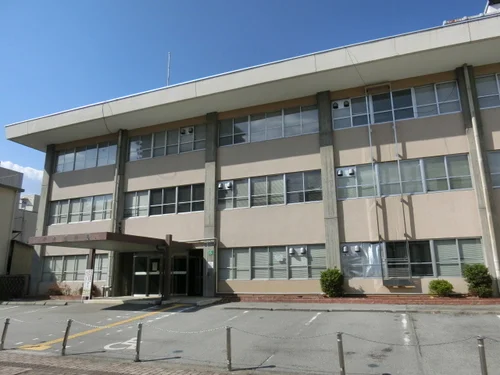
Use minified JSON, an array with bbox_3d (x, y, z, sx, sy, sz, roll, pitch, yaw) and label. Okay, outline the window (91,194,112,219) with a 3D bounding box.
[{"bbox_3d":[-8.930,1.238,21.886,1.569,1.524,0.150,-6,-15,21],"label":"window"}]

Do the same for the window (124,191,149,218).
[{"bbox_3d":[-6.473,0.982,20.709,1.754,1.510,0.130,-6,-15,21],"label":"window"}]

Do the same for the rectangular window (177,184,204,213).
[{"bbox_3d":[-3.229,0.622,19.662,1.733,1.483,0.150,-6,-15,21],"label":"rectangular window"}]

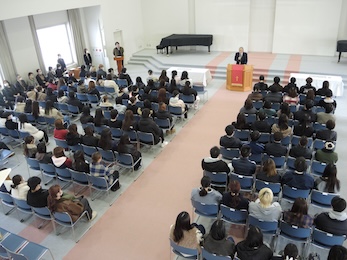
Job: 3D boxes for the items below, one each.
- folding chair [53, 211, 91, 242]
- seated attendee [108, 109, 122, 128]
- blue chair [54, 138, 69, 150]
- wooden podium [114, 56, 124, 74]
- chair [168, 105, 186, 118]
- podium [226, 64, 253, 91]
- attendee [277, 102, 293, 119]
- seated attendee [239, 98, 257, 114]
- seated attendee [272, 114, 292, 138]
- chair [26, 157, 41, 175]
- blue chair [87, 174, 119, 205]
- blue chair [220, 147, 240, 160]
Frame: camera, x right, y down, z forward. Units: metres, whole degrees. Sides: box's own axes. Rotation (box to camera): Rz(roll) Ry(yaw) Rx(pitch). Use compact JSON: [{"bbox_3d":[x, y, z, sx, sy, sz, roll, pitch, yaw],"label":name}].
[{"bbox_3d":[-1.991,1.688,5.472,0.485,0.765,0.490,9,30,23],"label":"folding chair"},{"bbox_3d":[-1.527,-0.129,8.376,0.490,1.270,0.740,9,30,23],"label":"seated attendee"},{"bbox_3d":[-3.046,0.528,8.250,0.500,0.780,0.550,9,30,23],"label":"blue chair"},{"bbox_3d":[-3.298,-3.901,17.046,0.580,1.020,0.460,-13,28,-18],"label":"wooden podium"},{"bbox_3d":[0.180,-0.598,10.214,0.515,0.775,0.525,9,29,23],"label":"chair"},{"bbox_3d":[2.897,-2.260,12.224,1.080,1.000,0.680,9,30,23],"label":"podium"},{"bbox_3d":[3.413,-0.326,8.626,0.480,1.250,0.740,8,29,22],"label":"attendee"},{"bbox_3d":[2.395,-0.476,9.041,0.500,1.250,0.740,8,29,22],"label":"seated attendee"},{"bbox_3d":[2.971,0.111,7.768,0.520,1.300,0.740,8,29,22],"label":"seated attendee"},{"bbox_3d":[-3.421,1.005,7.409,0.515,0.775,0.525,9,29,23],"label":"chair"},{"bbox_3d":[-1.599,1.279,6.631,0.515,0.775,0.525,9,29,23],"label":"blue chair"},{"bbox_3d":[1.540,0.718,7.384,0.515,0.775,0.525,9,29,23],"label":"blue chair"}]

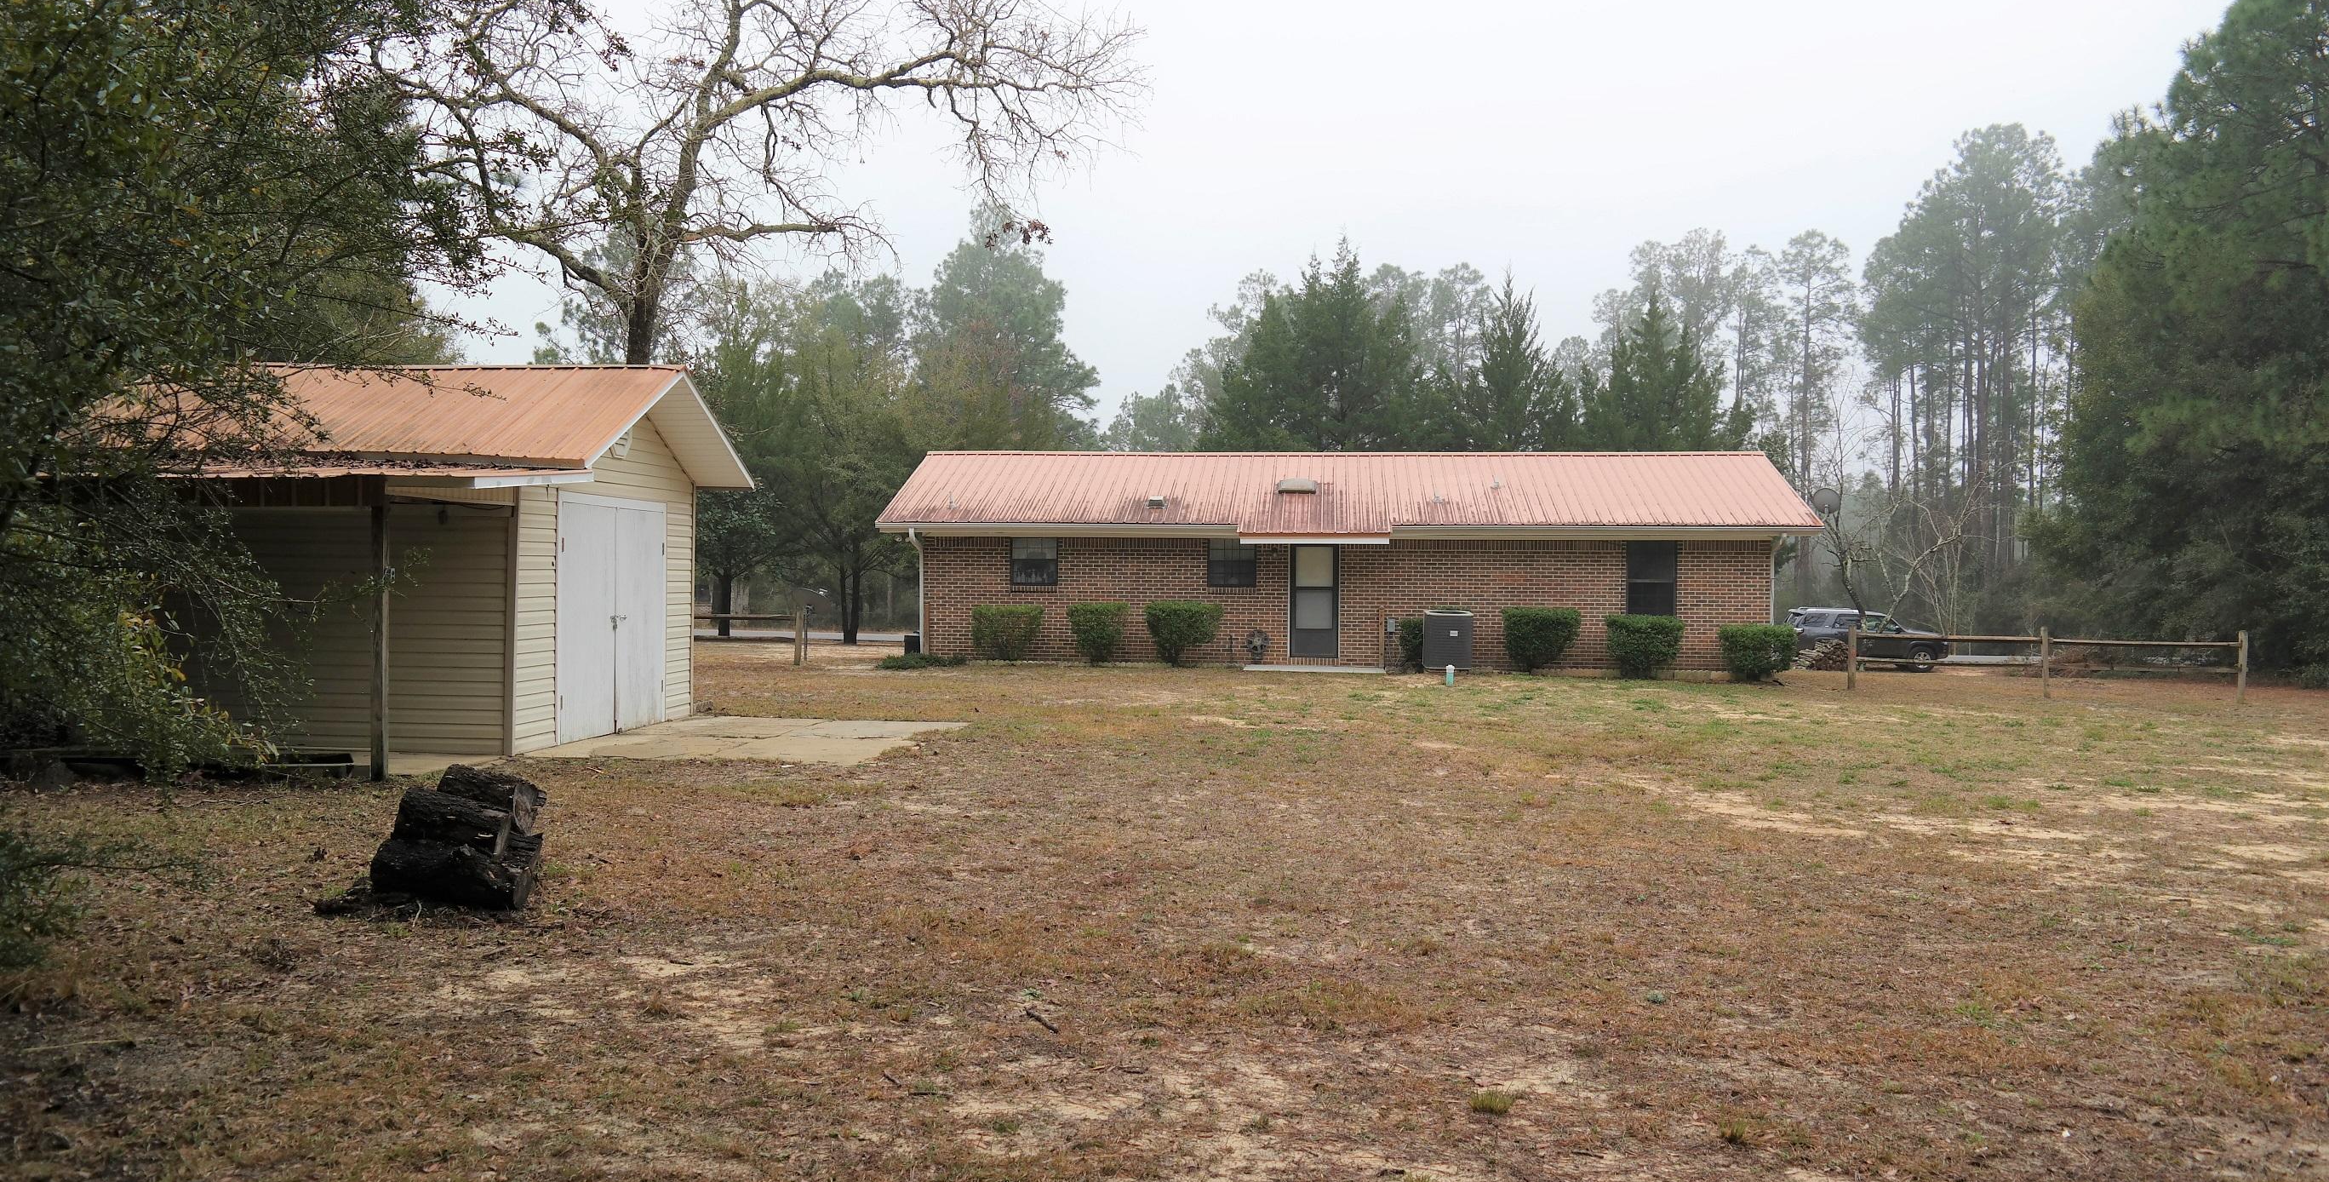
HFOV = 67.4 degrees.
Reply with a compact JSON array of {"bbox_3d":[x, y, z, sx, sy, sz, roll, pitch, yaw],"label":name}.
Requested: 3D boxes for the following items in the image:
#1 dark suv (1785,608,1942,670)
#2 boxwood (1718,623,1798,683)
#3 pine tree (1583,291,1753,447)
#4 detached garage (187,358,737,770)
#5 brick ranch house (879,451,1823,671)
[{"bbox_3d":[20.500,1.450,51.000,4.820,1.820,1.920,0,1,4],"label":"dark suv"},{"bbox_3d":[9.930,1.050,29.200,1.330,0.980,1.200,0,1,5],"label":"boxwood"},{"bbox_3d":[14.900,-3.200,52.000,5.800,11.200,5.800,0,1,5],"label":"pine tree"},{"bbox_3d":[-6.945,-0.362,15.170,4.950,3.400,6.100,0,1,5],"label":"detached garage"},{"bbox_3d":[3.371,-0.680,34.130,16.300,4.100,8.400,0,1,5],"label":"brick ranch house"}]

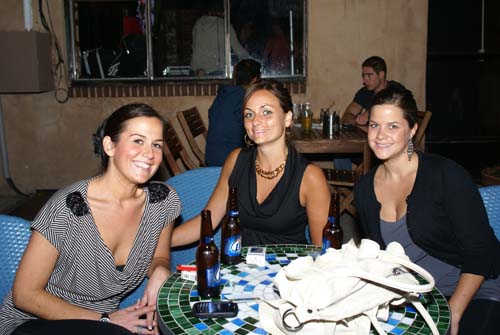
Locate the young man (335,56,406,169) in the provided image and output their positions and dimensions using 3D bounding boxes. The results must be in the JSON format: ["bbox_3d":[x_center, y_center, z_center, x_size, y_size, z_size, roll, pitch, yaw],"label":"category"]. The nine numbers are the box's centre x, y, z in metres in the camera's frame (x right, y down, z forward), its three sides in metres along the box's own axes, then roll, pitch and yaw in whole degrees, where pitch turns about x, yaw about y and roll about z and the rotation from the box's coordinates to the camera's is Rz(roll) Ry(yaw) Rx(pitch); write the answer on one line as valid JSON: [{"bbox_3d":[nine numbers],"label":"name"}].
[{"bbox_3d":[0.899,-0.184,4.207,0.780,1.300,0.540,-7,14,-29],"label":"young man"}]

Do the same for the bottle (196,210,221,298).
[{"bbox_3d":[-0.111,0.229,1.435,0.061,0.229,0.061,0,12,0],"label":"bottle"}]

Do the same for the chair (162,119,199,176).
[{"bbox_3d":[-0.339,0.141,3.713,0.580,0.890,0.460,2,12,11],"label":"chair"}]

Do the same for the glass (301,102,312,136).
[{"bbox_3d":[0.421,-0.359,3.970,0.062,0.240,0.062,0,12,0],"label":"glass"}]

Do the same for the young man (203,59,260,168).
[{"bbox_3d":[0.019,-0.184,4.257,0.780,1.290,0.520,-7,14,-29],"label":"young man"}]

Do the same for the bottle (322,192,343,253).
[{"bbox_3d":[0.252,0.192,1.640,0.061,0.229,0.061,0,12,0],"label":"bottle"}]

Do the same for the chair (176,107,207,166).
[{"bbox_3d":[-0.240,-0.004,4.378,0.580,0.890,0.460,2,12,11],"label":"chair"}]

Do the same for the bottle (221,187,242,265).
[{"bbox_3d":[-0.055,0.176,1.650,0.061,0.229,0.061,0,12,0],"label":"bottle"}]

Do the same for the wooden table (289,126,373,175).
[{"bbox_3d":[0.451,0.077,4.314,0.820,0.750,1.050,-1,12,-3],"label":"wooden table"}]

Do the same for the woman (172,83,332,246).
[{"bbox_3d":[0.002,0.339,1.935,0.620,1.250,0.750,0,12,0],"label":"woman"}]

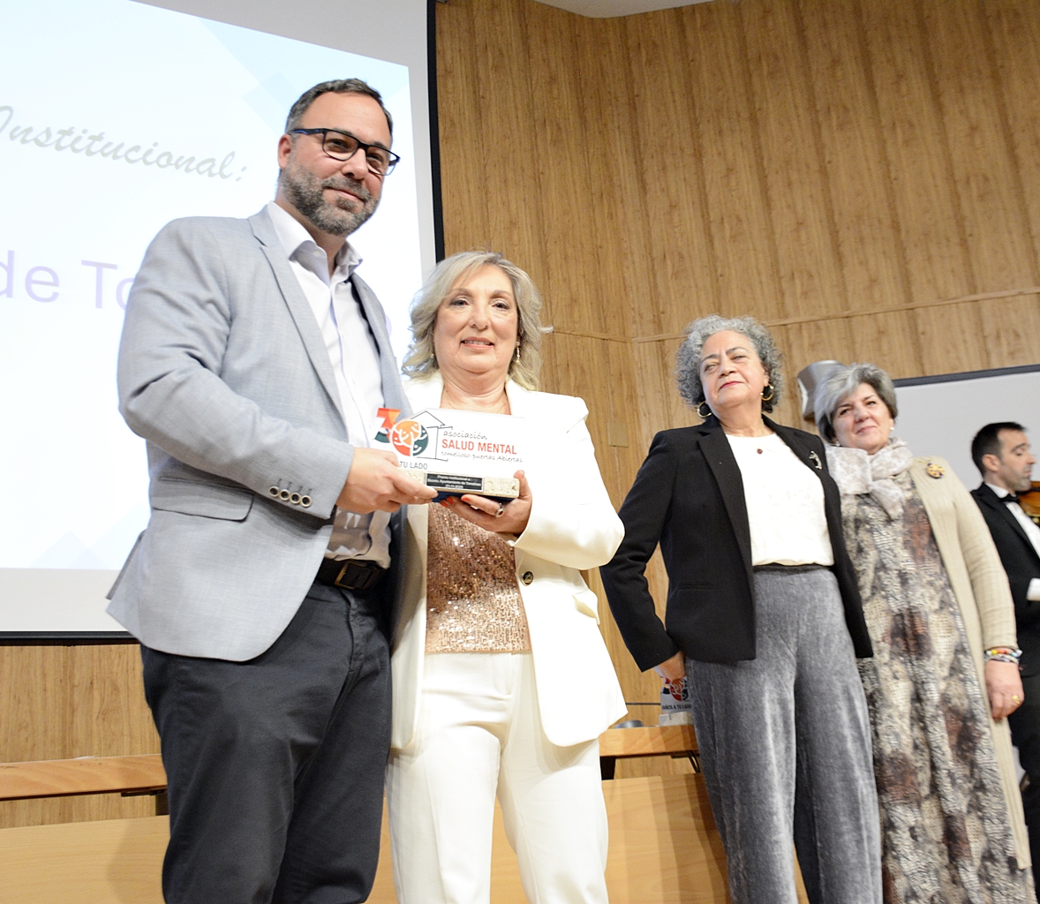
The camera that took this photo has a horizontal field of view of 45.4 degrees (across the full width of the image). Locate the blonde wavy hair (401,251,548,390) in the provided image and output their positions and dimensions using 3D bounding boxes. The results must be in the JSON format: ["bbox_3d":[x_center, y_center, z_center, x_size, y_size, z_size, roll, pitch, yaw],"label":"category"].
[{"bbox_3d":[-0.087,-0.245,2.340,0.265,0.265,0.235,-4,-15,-5],"label":"blonde wavy hair"}]

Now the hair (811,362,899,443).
[{"bbox_3d":[0.862,-0.125,3.200,0.200,0.205,0.210,-10,-16,18],"label":"hair"}]

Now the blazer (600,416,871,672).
[{"bbox_3d":[0.484,0.207,2.830,0.510,0.570,0.360,-1,-15,-12],"label":"blazer"}]

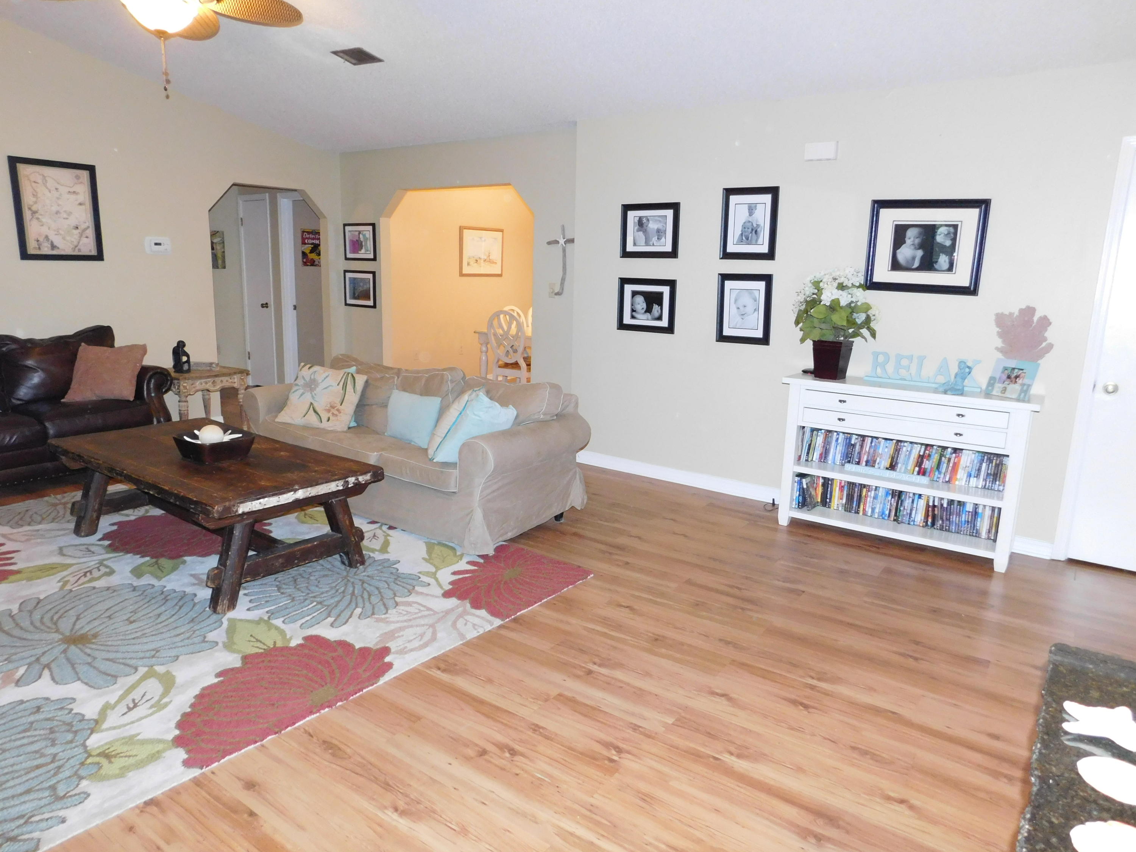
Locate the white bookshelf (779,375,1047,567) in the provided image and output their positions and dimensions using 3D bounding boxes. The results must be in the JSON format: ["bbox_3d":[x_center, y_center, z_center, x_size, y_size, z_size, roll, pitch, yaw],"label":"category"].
[{"bbox_3d":[1.846,0.212,4.201,1.271,0.876,0.405,10,15,36],"label":"white bookshelf"}]

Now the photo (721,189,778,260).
[{"bbox_3d":[1.106,-1.240,4.629,0.362,0.430,0.027,10,14,35],"label":"photo"}]

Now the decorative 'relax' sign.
[{"bbox_3d":[1.915,-0.298,4.064,0.590,0.165,0.050,10,14,35],"label":"decorative 'relax' sign"}]

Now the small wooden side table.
[{"bbox_3d":[-2.991,-0.155,6.111,0.595,0.576,0.590,10,15,36],"label":"small wooden side table"}]

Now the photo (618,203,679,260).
[{"bbox_3d":[0.539,-1.300,5.035,0.446,0.355,0.027,10,14,35],"label":"photo"}]

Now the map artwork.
[{"bbox_3d":[-3.653,-1.537,5.412,0.028,0.675,0.530,10,15,36],"label":"map artwork"}]

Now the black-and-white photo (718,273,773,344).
[{"bbox_3d":[1.127,-0.746,4.820,0.368,0.436,0.028,10,15,36],"label":"black-and-white photo"}]

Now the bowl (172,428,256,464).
[{"bbox_3d":[-1.739,0.104,3.719,0.250,0.100,0.260,10,15,36],"label":"bowl"}]

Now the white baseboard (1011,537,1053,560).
[{"bbox_3d":[2.461,0.647,3.997,0.185,0.098,0.016,10,14,35],"label":"white baseboard"}]

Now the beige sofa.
[{"bbox_3d":[-1.008,0.044,4.660,2.200,0.830,0.920,10,14,35],"label":"beige sofa"}]

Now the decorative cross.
[{"bbox_3d":[-0.064,-1.243,5.666,0.290,0.525,0.040,10,14,35],"label":"decorative cross"}]

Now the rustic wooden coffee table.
[{"bbox_3d":[-1.767,0.381,3.753,1.650,0.505,0.810,10,15,37],"label":"rustic wooden coffee table"}]

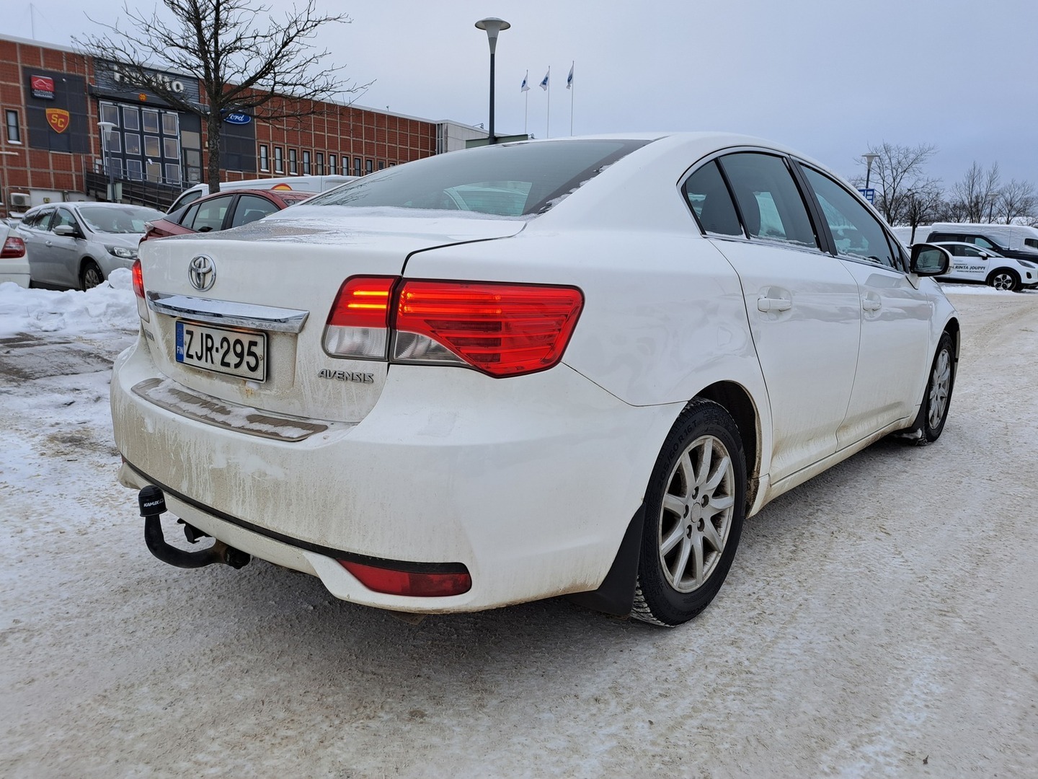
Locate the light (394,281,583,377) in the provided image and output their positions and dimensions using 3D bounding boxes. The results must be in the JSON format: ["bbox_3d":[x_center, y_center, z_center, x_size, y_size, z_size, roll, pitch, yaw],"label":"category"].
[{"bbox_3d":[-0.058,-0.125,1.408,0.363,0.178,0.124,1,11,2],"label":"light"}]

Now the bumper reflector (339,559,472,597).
[{"bbox_3d":[-0.233,0.363,1.428,0.285,0.068,0.050,5,12,21],"label":"bumper reflector"}]

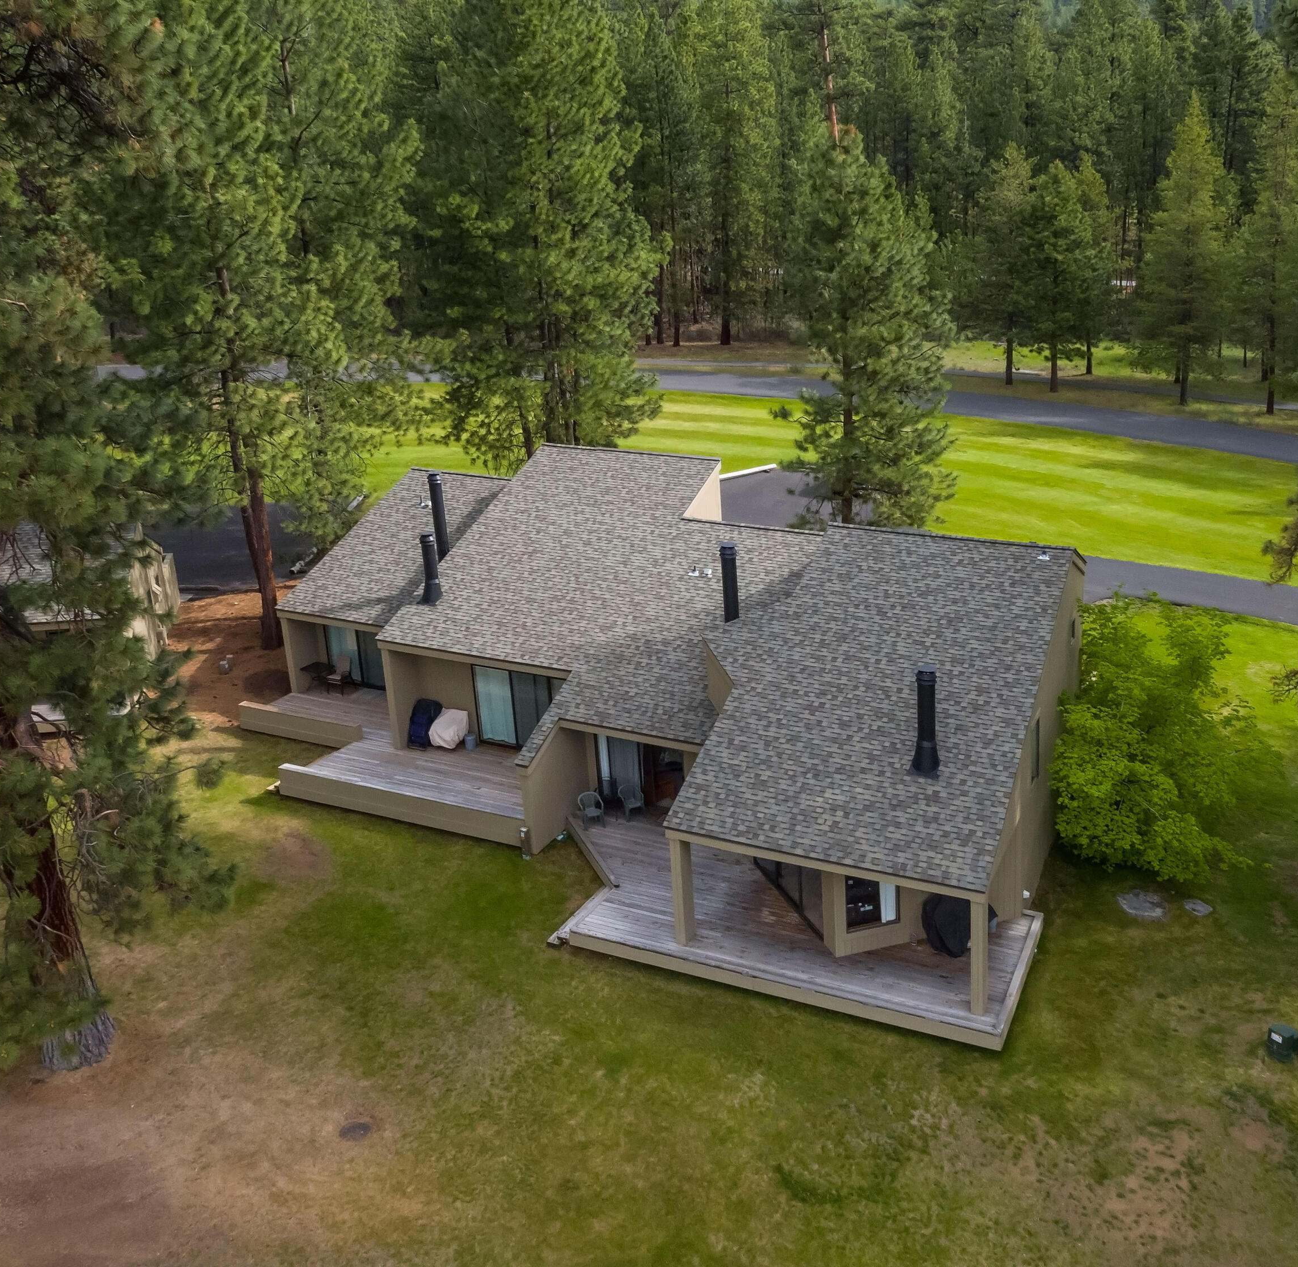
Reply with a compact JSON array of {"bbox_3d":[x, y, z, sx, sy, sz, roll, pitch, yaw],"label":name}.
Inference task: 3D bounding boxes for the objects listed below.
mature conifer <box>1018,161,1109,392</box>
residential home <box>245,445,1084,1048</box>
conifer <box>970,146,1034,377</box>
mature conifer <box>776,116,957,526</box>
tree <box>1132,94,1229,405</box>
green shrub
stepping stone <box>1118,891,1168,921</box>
[{"bbox_3d":[29.569,-25.416,84.218,6.300,15.942,6.300,7,22,26],"label":"mature conifer"},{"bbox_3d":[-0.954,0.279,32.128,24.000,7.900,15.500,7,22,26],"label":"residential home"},{"bbox_3d":[26.812,-27.488,88.267,5.600,17.273,5.600,7,22,26],"label":"conifer"},{"bbox_3d":[8.259,-10.259,45.654,6.800,17.600,6.800,7,22,26],"label":"mature conifer"},{"bbox_3d":[34.696,-24.511,76.099,6.300,19.155,6.300,7,22,26],"label":"tree"},{"bbox_3d":[11.894,2.269,27.311,4.400,6.000,4.600,7,22,26],"label":"green shrub"},{"bbox_3d":[11.021,5.973,25.999,1.100,0.160,1.000,7,22,26],"label":"stepping stone"}]

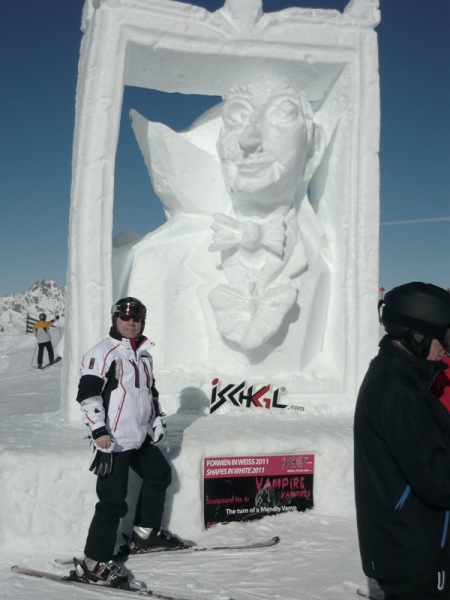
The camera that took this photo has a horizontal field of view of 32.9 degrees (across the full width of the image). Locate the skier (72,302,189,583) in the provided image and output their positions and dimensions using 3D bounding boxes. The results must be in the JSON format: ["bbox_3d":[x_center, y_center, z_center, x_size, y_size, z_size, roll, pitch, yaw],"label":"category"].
[{"bbox_3d":[-0.600,0.880,5.000,0.660,1.820,0.520,1,-2,-43],"label":"skier"}]

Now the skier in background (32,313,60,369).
[{"bbox_3d":[-5.630,1.290,24.000,0.800,1.730,0.500,0,-1,9],"label":"skier in background"}]

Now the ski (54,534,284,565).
[{"bbox_3d":[-0.375,1.735,5.300,1.600,0.100,0.110,0,-1,-12],"label":"ski"}]

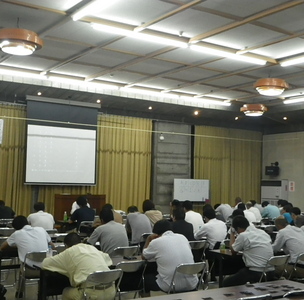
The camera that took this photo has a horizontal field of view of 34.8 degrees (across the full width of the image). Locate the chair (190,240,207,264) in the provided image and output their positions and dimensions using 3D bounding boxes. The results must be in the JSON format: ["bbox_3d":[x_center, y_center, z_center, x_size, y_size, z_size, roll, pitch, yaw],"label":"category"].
[{"bbox_3d":[0.628,1.919,8.313,0.460,0.770,0.480,4,-4,-34],"label":"chair"}]

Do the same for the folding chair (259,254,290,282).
[{"bbox_3d":[1.599,1.813,6.657,0.460,0.760,0.470,4,-4,-33],"label":"folding chair"}]

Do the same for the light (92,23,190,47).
[{"bbox_3d":[-0.188,-2.312,9.912,2.380,0.120,0.160,3,-5,-35],"label":"light"}]

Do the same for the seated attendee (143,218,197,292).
[{"bbox_3d":[0.189,1.527,6.085,0.580,1.270,0.820,4,-4,-34],"label":"seated attendee"}]

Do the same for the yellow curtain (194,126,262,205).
[{"bbox_3d":[3.461,1.111,21.660,4.087,4.058,0.200,4,-4,-33],"label":"yellow curtain"}]

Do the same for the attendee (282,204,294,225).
[{"bbox_3d":[3.140,1.888,11.318,0.480,1.240,0.780,4,-5,-35],"label":"attendee"}]

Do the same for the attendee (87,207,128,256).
[{"bbox_3d":[-0.613,1.508,7.129,0.540,1.280,0.800,4,-5,-35],"label":"attendee"}]

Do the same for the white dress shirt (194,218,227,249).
[{"bbox_3d":[1.072,1.498,8.699,0.530,0.600,0.460,4,-4,-34],"label":"white dress shirt"}]

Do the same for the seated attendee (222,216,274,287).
[{"bbox_3d":[1.352,1.518,6.572,0.520,1.260,0.850,4,-5,-35],"label":"seated attendee"}]

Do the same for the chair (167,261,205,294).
[{"bbox_3d":[0.339,1.683,5.679,0.460,0.770,0.490,4,-5,-37],"label":"chair"}]

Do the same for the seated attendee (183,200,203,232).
[{"bbox_3d":[0.771,1.716,9.980,0.500,1.320,0.800,4,-4,-33],"label":"seated attendee"}]

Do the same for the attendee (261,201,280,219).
[{"bbox_3d":[3.090,1.963,12.547,0.540,1.220,0.800,3,-5,-35],"label":"attendee"}]

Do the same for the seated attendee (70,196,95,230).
[{"bbox_3d":[-1.631,1.760,11.358,0.540,1.320,0.780,4,-4,-34],"label":"seated attendee"}]

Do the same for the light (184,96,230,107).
[{"bbox_3d":[1.972,-1.762,17.453,2.345,0.110,0.110,4,-4,-33],"label":"light"}]

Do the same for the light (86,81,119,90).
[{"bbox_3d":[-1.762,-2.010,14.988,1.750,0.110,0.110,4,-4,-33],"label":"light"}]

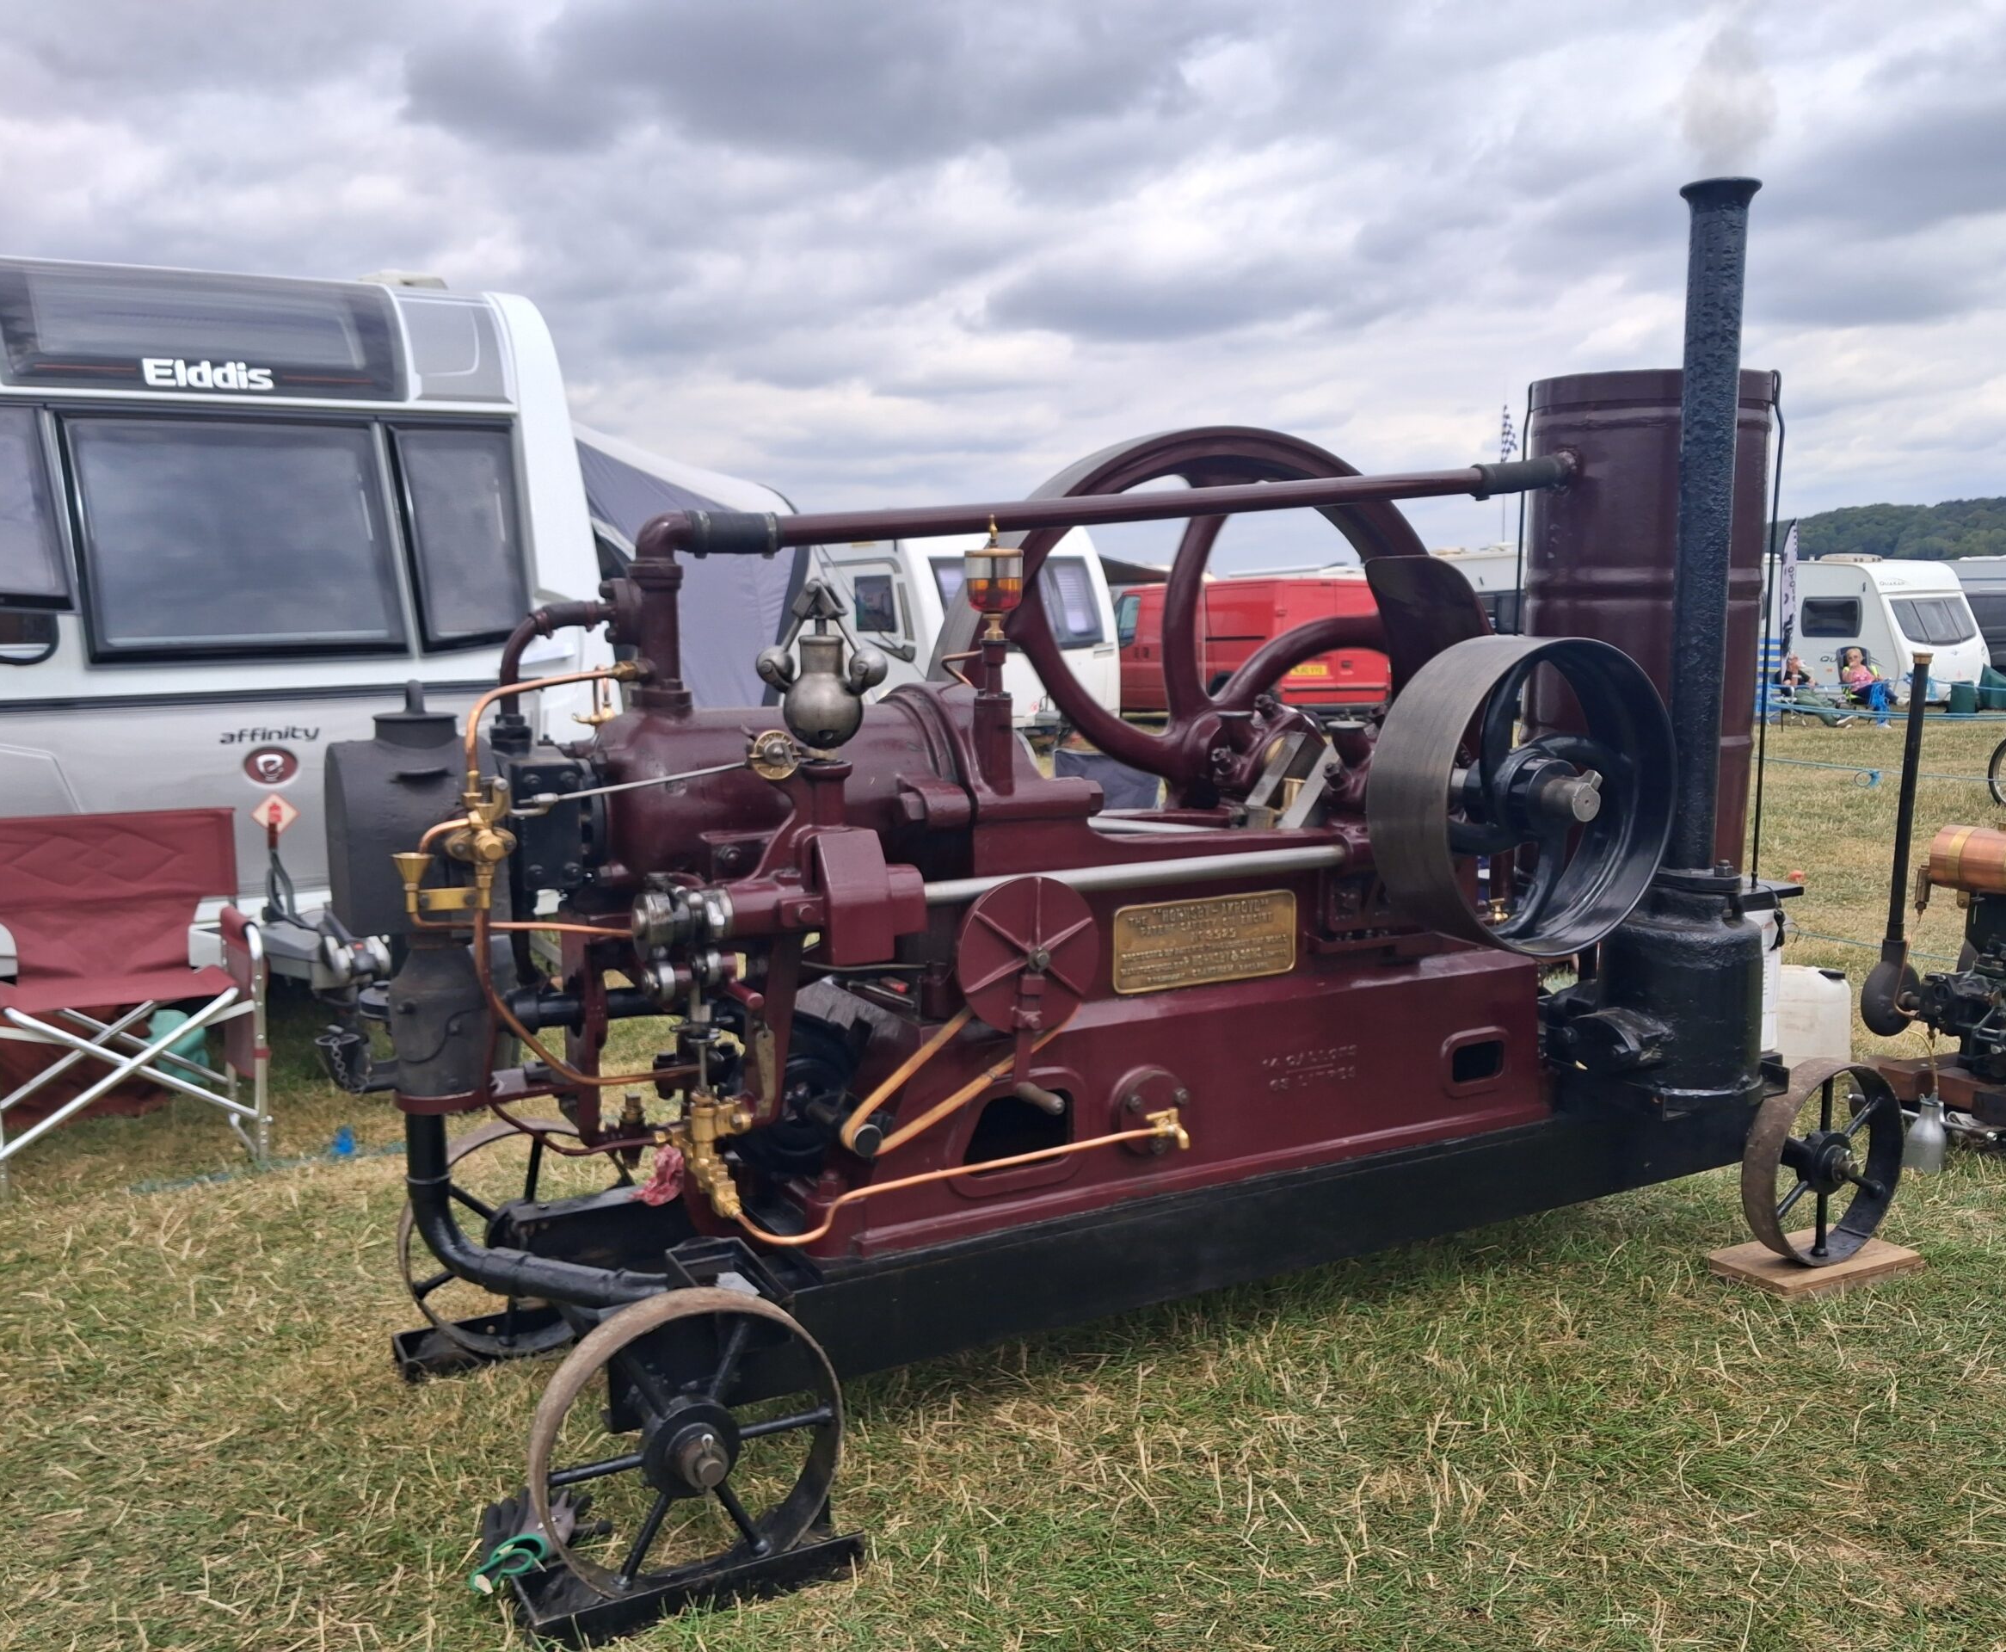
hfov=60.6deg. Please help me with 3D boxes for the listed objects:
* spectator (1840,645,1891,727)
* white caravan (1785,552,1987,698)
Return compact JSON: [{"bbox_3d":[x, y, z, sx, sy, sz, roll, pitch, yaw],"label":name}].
[{"bbox_3d":[12.097,-1.966,24.275,0.600,1.130,0.900,-3,7,-19],"label":"spectator"},{"bbox_3d":[14.250,-3.492,30.646,2.200,2.580,5.600,-4,7,-25],"label":"white caravan"}]

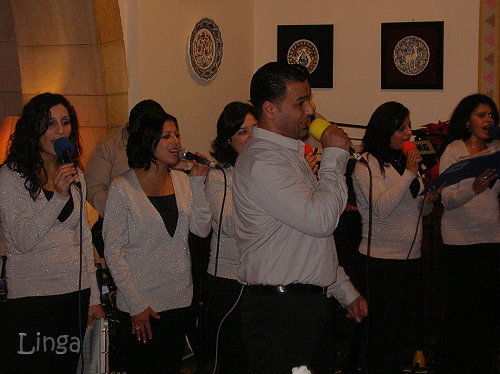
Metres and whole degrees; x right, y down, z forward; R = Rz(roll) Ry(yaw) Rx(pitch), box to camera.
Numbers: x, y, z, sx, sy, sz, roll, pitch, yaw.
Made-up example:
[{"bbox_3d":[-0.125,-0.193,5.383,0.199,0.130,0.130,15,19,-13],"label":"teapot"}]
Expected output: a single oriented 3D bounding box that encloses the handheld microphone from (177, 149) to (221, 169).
[{"bbox_3d":[-0.222,-0.116,4.850,0.200,0.050,0.050,17,55,22],"label":"handheld microphone"}]

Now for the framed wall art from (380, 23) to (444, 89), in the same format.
[{"bbox_3d":[1.015,-0.817,6.943,0.415,0.415,0.030,3,7,30],"label":"framed wall art"}]

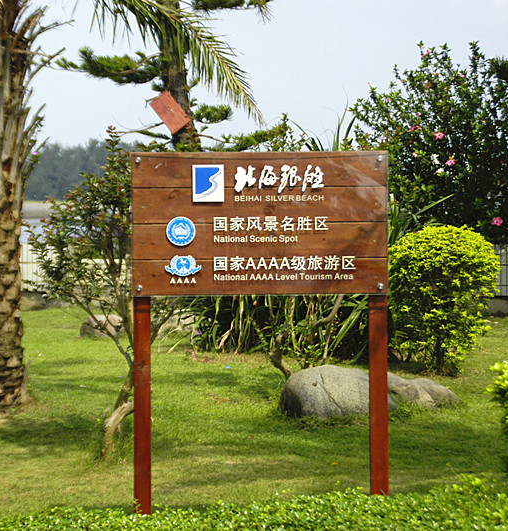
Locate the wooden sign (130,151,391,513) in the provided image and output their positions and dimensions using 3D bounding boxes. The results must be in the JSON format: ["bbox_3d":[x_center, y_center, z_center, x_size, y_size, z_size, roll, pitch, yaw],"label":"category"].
[{"bbox_3d":[0.030,0.321,6.420,1.190,1.690,0.100,0,3,0],"label":"wooden sign"}]

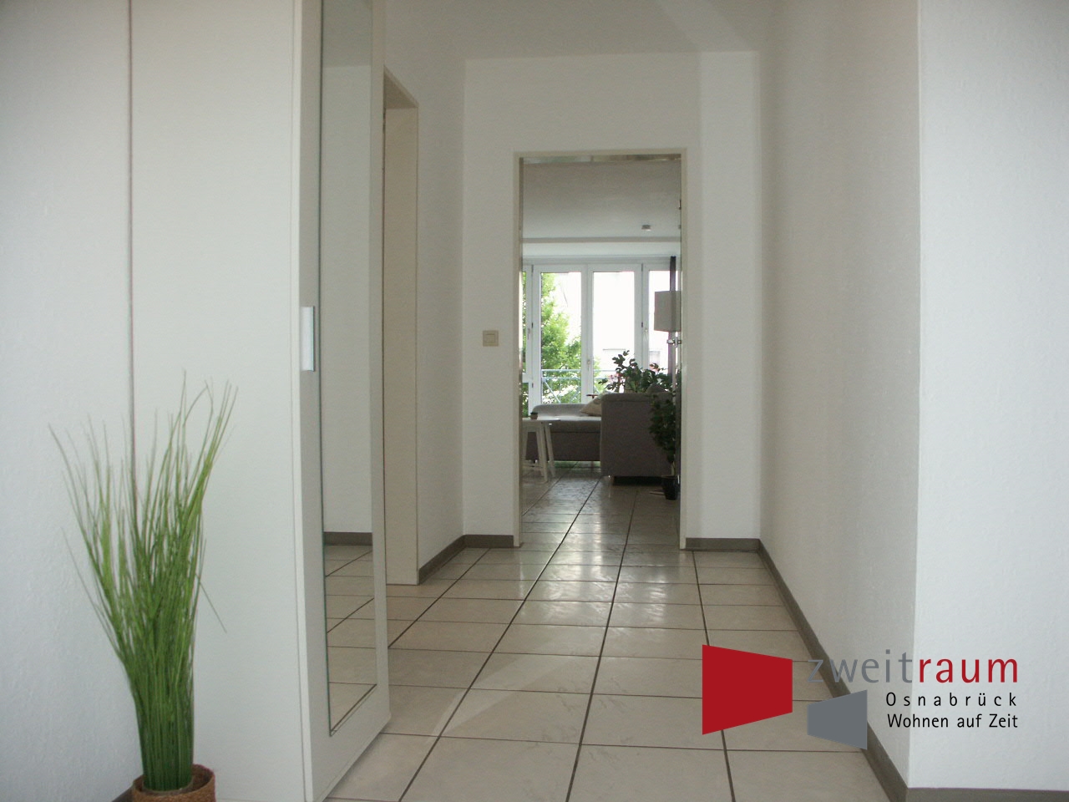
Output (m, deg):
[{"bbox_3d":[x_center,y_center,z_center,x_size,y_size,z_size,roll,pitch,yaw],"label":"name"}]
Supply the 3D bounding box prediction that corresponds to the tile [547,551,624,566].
[{"bbox_3d":[0.252,0.754,4.113,0.333,0.010,0.326,0,1,8],"label":"tile"}]

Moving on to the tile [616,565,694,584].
[{"bbox_3d":[0.539,0.771,3.792,0.333,0.010,0.326,0,1,8],"label":"tile"}]

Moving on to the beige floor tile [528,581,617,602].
[{"bbox_3d":[0.156,0.770,3.480,0.333,0.010,0.326,0,1,8],"label":"beige floor tile"}]

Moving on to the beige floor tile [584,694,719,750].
[{"bbox_3d":[0.295,0.801,2.157,0.333,0.010,0.326,0,1,8],"label":"beige floor tile"}]

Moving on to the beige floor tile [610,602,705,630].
[{"bbox_3d":[0.439,0.778,3.104,0.333,0.010,0.327,0,1,8],"label":"beige floor tile"}]

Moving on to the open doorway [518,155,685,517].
[{"bbox_3d":[0.337,-0.250,4.427,0.830,1.980,0.150,0,1,8],"label":"open doorway"}]

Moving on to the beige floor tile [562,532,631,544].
[{"bbox_3d":[0.328,0.741,4.617,0.333,0.010,0.326,0,1,8],"label":"beige floor tile"}]

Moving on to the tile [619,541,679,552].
[{"bbox_3d":[0.595,0.745,4.338,0.274,0.010,0.205,0,1,8],"label":"tile"}]

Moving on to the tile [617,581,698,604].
[{"bbox_3d":[0.491,0.777,3.464,0.333,0.010,0.326,0,1,8],"label":"tile"}]

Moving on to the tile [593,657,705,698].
[{"bbox_3d":[0.345,0.793,2.467,0.333,0.010,0.327,0,1,8],"label":"tile"}]

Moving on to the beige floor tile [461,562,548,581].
[{"bbox_3d":[-0.131,0.763,3.844,0.333,0.010,0.328,0,1,8],"label":"beige floor tile"}]

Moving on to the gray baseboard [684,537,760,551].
[{"bbox_3d":[0.919,0.705,4.244,0.350,0.070,0.012,0,1,8],"label":"gray baseboard"}]

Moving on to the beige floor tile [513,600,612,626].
[{"bbox_3d":[0.106,0.775,3.152,0.333,0.010,0.328,0,1,8],"label":"beige floor tile"}]

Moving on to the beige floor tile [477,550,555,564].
[{"bbox_3d":[-0.085,0.752,4.159,0.333,0.010,0.327,0,1,8],"label":"beige floor tile"}]

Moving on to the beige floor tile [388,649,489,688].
[{"bbox_3d":[-0.320,0.792,2.559,0.333,0.010,0.328,0,1,8],"label":"beige floor tile"}]

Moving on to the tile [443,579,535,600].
[{"bbox_3d":[-0.179,0.768,3.521,0.333,0.010,0.327,0,1,8],"label":"tile"}]

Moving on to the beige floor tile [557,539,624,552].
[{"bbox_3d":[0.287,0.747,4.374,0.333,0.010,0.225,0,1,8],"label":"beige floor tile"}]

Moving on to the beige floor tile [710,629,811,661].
[{"bbox_3d":[0.712,0.783,2.759,0.313,0.010,0.317,0,1,8],"label":"beige floor tile"}]

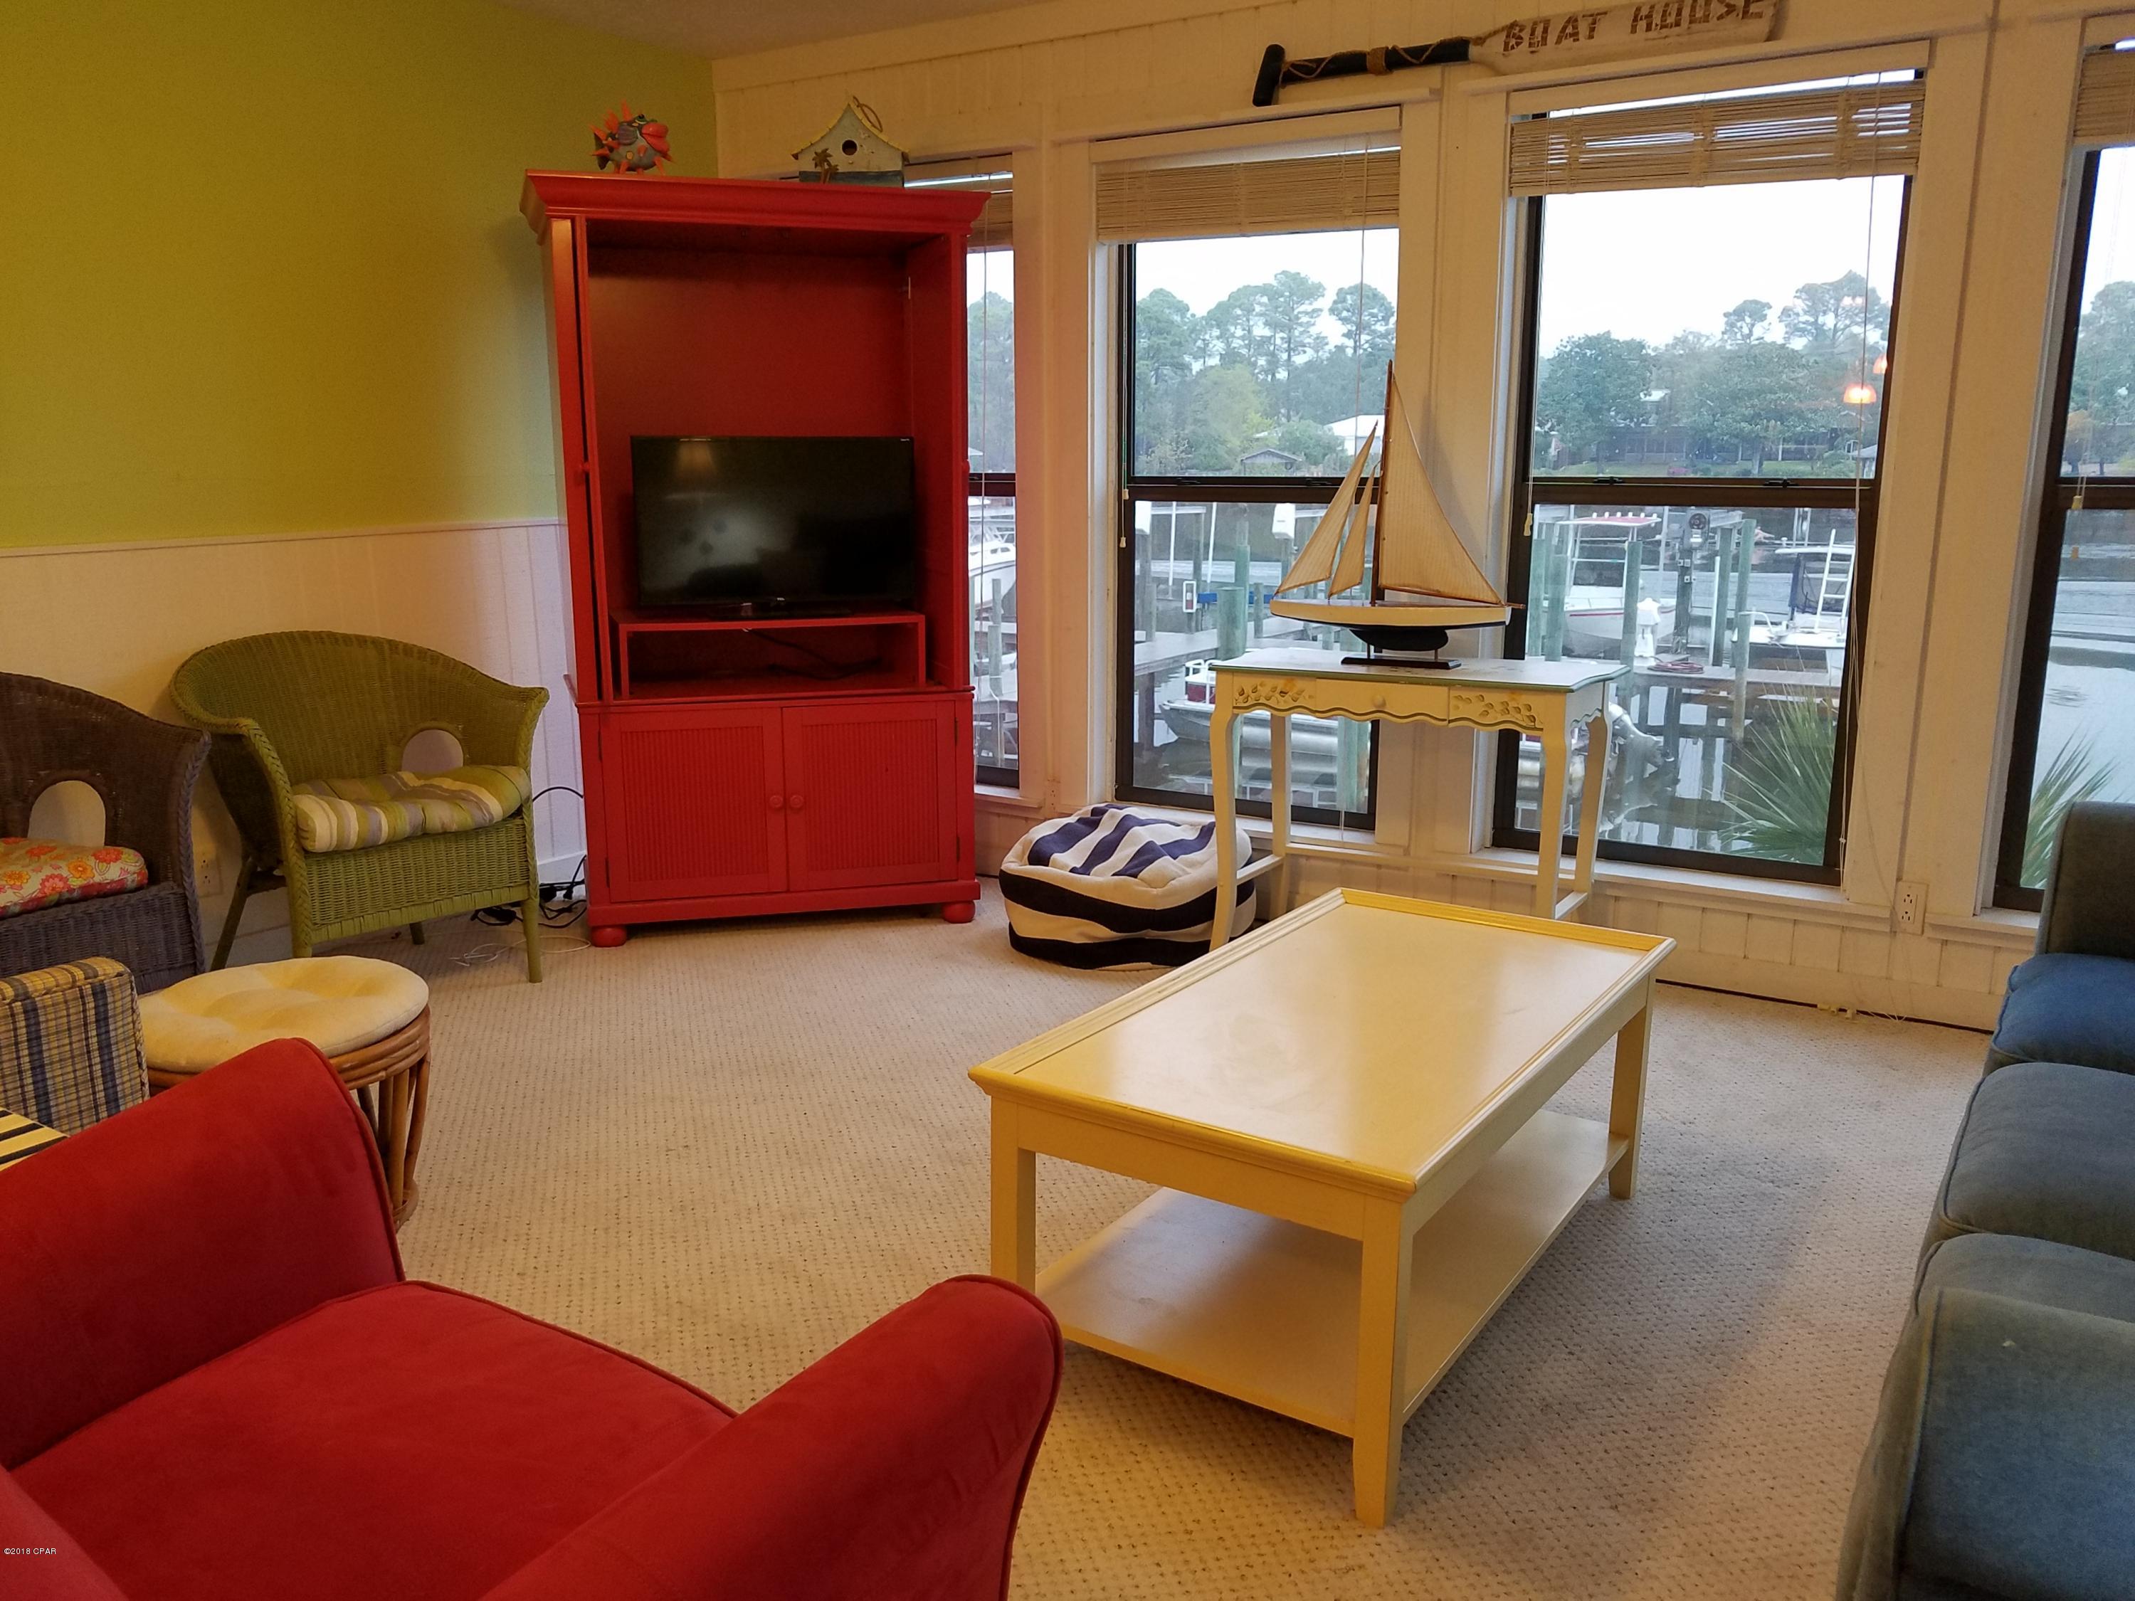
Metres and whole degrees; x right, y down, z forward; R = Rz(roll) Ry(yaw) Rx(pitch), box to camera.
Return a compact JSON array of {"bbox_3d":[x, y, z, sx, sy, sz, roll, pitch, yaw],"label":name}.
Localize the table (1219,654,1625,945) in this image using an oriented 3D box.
[{"bbox_3d":[0.813,0.072,3.752,0.810,0.762,0.480,7,13,30],"label":"table"}]

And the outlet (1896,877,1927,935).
[{"bbox_3d":[1.869,0.242,3.555,0.072,0.118,0.012,7,13,30],"label":"outlet"}]

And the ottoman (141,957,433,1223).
[{"bbox_3d":[-1.266,0.496,2.605,0.456,0.390,0.456,-9,15,-39],"label":"ottoman"}]

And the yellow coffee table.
[{"bbox_3d":[0.456,0.506,2.480,0.628,0.419,1.169,8,14,33],"label":"yellow coffee table"}]

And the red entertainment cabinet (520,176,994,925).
[{"bbox_3d":[-0.793,-0.621,4.322,1.110,1.894,0.558,-3,12,-15],"label":"red entertainment cabinet"}]

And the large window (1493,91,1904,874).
[{"bbox_3d":[1.436,-0.688,3.715,0.804,1.728,0.096,7,13,30],"label":"large window"}]

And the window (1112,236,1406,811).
[{"bbox_3d":[0.486,-0.746,4.269,0.804,1.608,0.096,7,13,30],"label":"window"}]

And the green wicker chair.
[{"bbox_3d":[-1.663,0.034,3.759,0.570,0.834,0.666,9,14,37],"label":"green wicker chair"}]

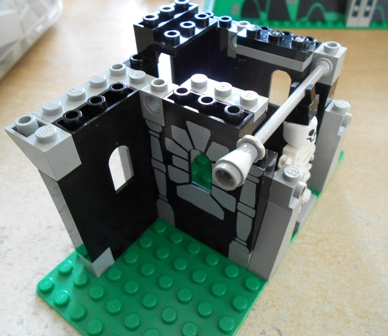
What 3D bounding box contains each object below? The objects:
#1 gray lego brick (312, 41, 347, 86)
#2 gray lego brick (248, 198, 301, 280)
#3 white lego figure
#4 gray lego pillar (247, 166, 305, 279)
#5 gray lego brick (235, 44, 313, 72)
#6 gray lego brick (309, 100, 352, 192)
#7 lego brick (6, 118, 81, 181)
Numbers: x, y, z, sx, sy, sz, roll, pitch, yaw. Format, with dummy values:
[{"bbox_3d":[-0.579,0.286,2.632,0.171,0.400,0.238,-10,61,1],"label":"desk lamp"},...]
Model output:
[{"bbox_3d":[0.044,-0.035,0.111,0.008,0.011,0.008,25,50,26],"label":"gray lego brick"},{"bbox_3d":[0.026,0.022,0.109,0.008,0.030,0.016,25,50,26],"label":"gray lego brick"},{"bbox_3d":[0.036,-0.002,0.122,0.014,0.040,0.024,25,50,26],"label":"white lego figure"},{"bbox_3d":[0.026,0.018,0.106,0.008,0.040,0.016,25,50,26],"label":"gray lego pillar"},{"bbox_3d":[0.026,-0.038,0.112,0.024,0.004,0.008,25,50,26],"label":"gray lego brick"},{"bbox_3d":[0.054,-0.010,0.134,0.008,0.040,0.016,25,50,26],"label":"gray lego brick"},{"bbox_3d":[-0.038,-0.006,0.084,0.016,0.011,0.008,25,50,26],"label":"lego brick"}]

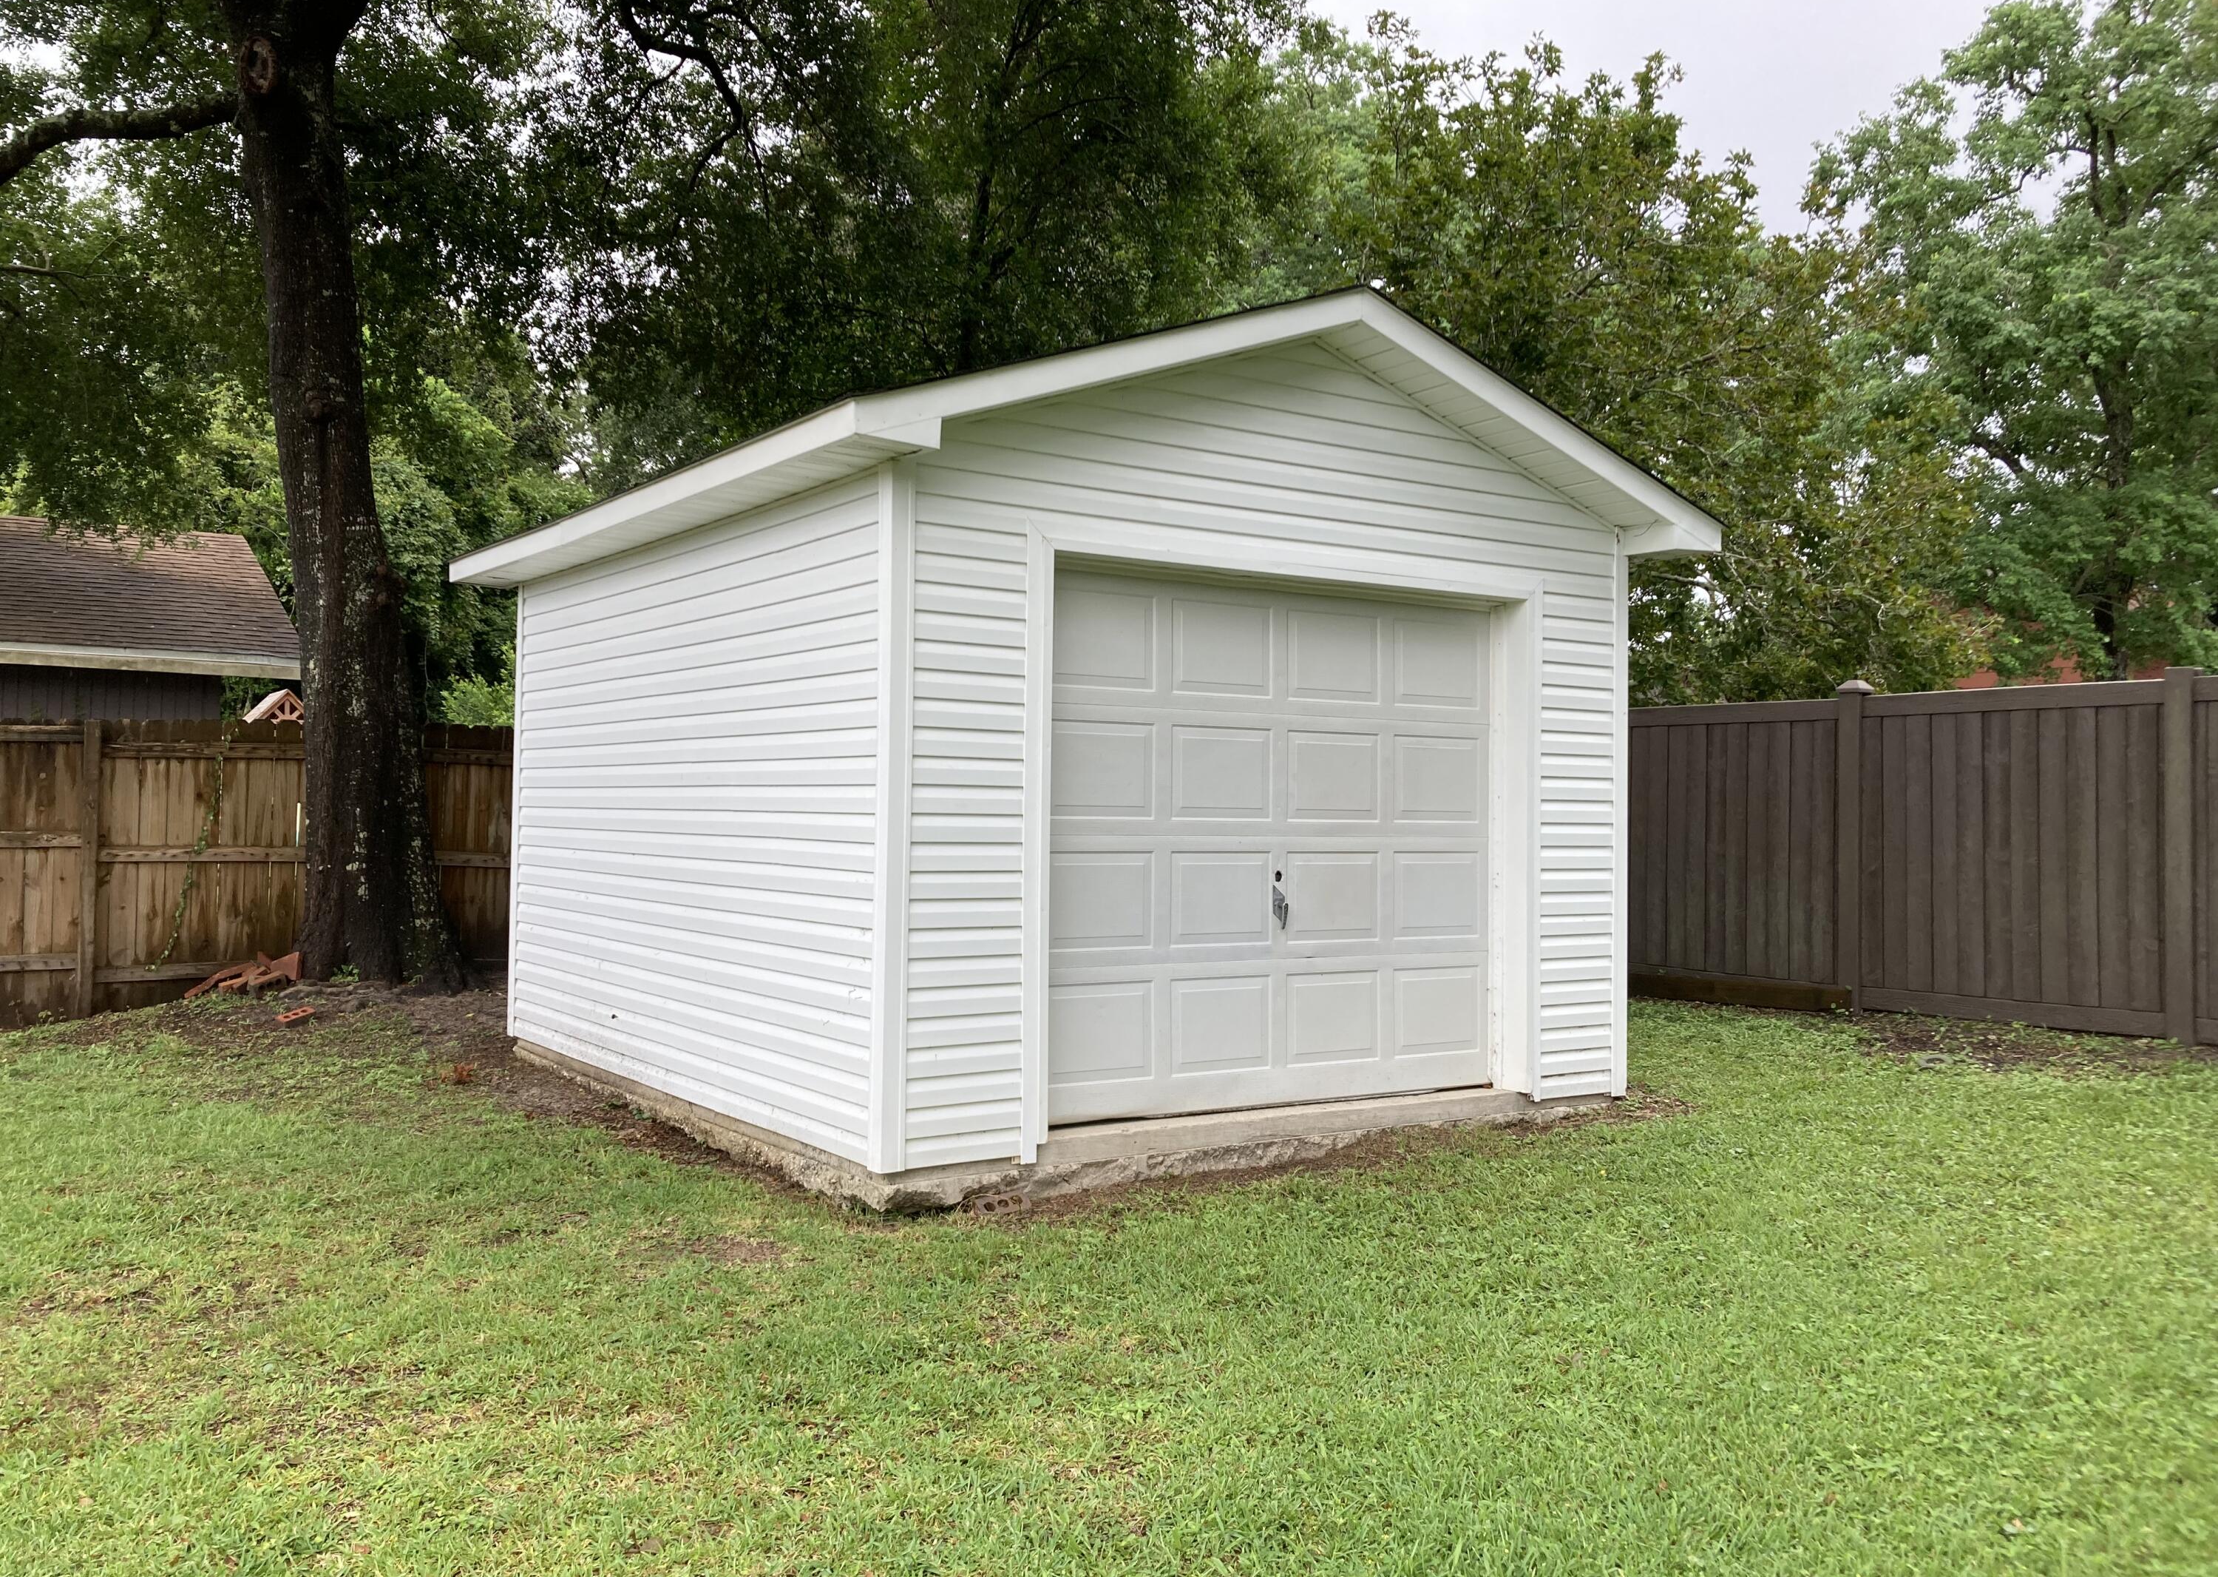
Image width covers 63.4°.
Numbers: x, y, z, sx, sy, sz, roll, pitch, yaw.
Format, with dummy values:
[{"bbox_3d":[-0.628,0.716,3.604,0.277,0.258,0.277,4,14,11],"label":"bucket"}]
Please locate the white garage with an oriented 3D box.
[{"bbox_3d":[-0.410,-0.243,8.893,4.343,3.345,4.890,1,-1,-34],"label":"white garage"}]

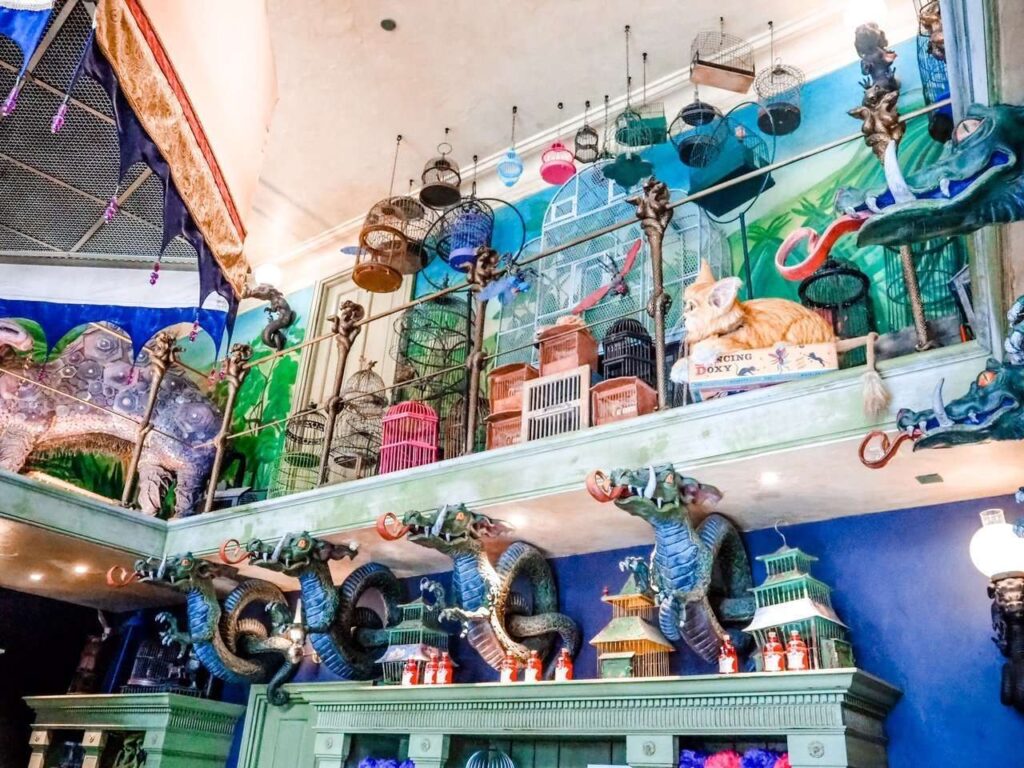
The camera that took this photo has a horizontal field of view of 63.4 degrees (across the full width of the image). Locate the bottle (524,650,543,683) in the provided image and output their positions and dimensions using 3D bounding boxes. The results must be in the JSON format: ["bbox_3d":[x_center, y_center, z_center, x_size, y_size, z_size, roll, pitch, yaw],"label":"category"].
[{"bbox_3d":[0.095,1.288,3.780,0.080,0.138,0.080,3,-27,1],"label":"bottle"}]

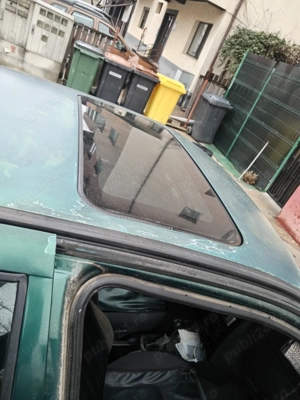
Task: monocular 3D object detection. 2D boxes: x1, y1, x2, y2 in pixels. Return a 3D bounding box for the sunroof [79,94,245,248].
[{"bbox_3d":[-0.031,-0.169,1.063,0.424,0.045,0.862,14,29,-20],"label":"sunroof"}]

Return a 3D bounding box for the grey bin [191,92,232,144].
[{"bbox_3d":[1.302,-1.821,7.110,0.490,0.960,0.560,12,30,-23],"label":"grey bin"}]

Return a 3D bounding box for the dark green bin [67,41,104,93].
[{"bbox_3d":[-1.307,-2.552,6.260,0.570,1.050,0.710,16,28,-16],"label":"dark green bin"}]

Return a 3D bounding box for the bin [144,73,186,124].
[{"bbox_3d":[0.281,-1.963,6.495,0.570,1.050,0.710,18,28,-12],"label":"bin"}]

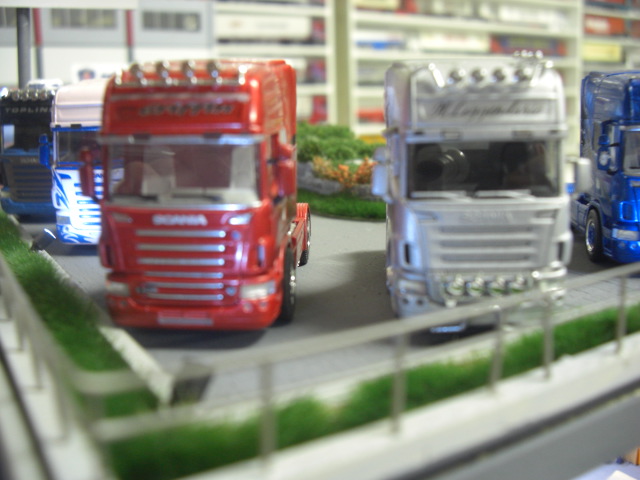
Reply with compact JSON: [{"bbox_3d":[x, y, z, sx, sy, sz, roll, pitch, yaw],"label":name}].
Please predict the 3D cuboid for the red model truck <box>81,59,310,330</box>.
[{"bbox_3d":[-0.032,-0.020,0.233,0.058,0.078,0.118,1,11,3],"label":"red model truck"}]

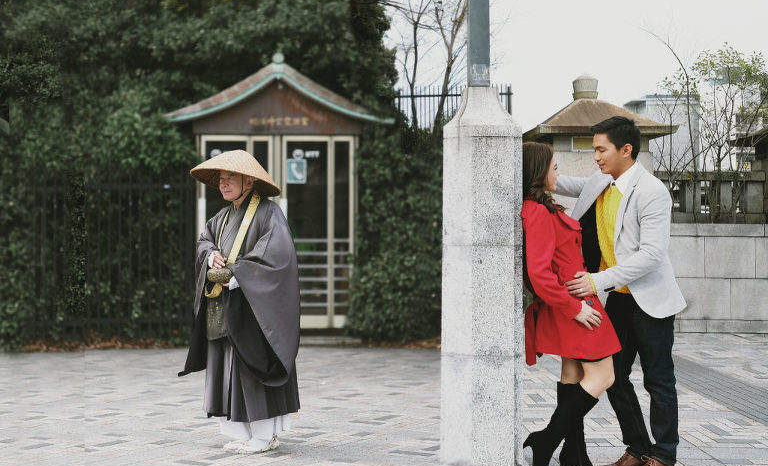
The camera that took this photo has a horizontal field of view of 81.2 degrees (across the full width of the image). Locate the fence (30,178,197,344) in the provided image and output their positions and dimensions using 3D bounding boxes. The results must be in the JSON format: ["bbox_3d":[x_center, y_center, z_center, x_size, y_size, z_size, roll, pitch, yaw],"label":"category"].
[{"bbox_3d":[-2.909,0.305,4.800,1.800,1.800,0.080,0,0,0],"label":"fence"}]

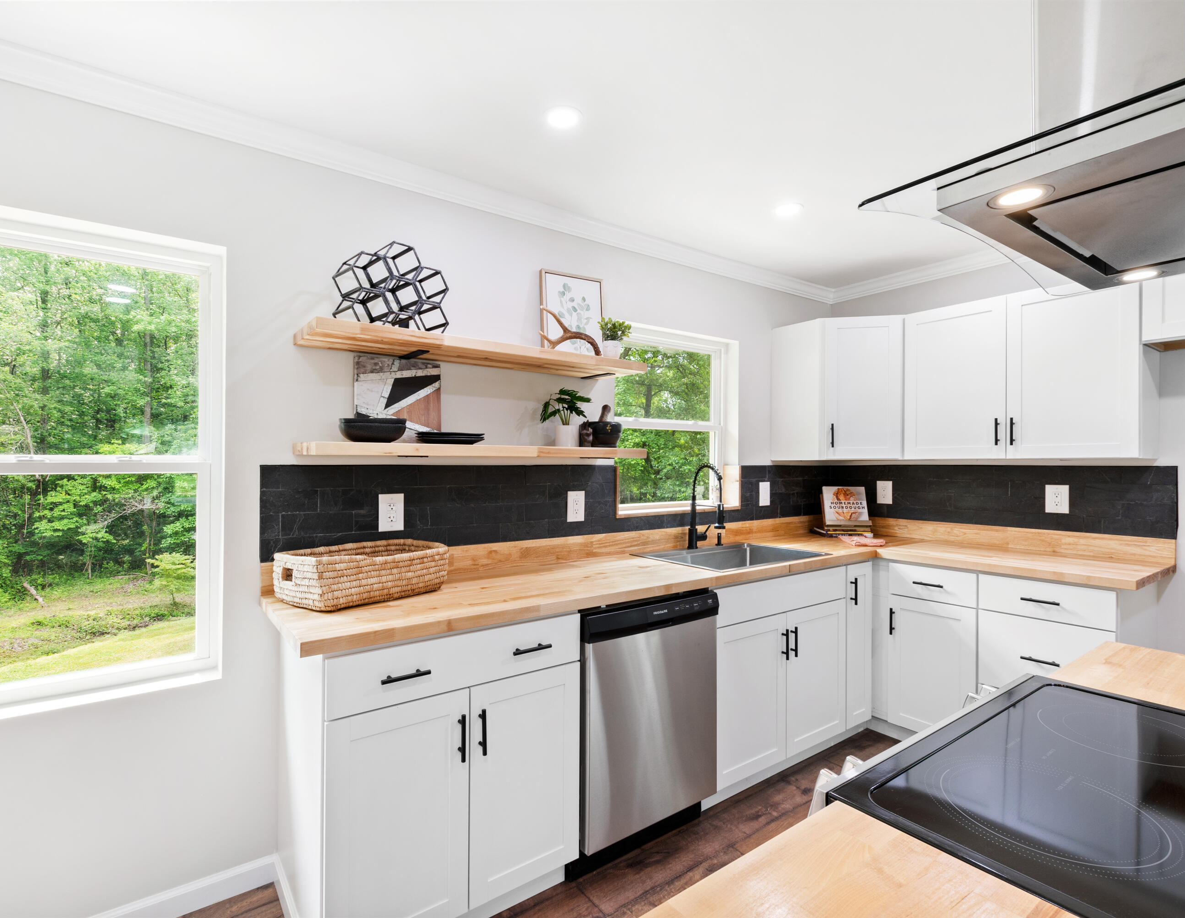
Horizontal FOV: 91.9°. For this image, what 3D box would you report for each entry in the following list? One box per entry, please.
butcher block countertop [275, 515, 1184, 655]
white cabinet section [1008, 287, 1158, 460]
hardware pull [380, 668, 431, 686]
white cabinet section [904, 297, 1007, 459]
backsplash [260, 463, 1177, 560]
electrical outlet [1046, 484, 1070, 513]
[{"bbox_3d":[0.703,0.400,2.118,3.184,0.134,1.588,1,-1,-36],"label":"butcher block countertop"},{"bbox_3d":[2.173,-0.381,2.567,0.300,0.762,0.459,0,-1,-35],"label":"white cabinet section"},{"bbox_3d":[-0.478,0.555,1.468,0.127,0.013,0.033,1,-1,-36],"label":"hardware pull"},{"bbox_3d":[1.905,-0.378,2.943,0.300,0.762,0.464,0,-1,-35],"label":"white cabinet section"},{"bbox_3d":[0.710,0.182,2.136,3.225,0.312,1.584,1,-1,-36],"label":"backsplash"},{"bbox_3d":[2.214,0.194,2.731,0.010,0.136,0.091,1,-1,-36],"label":"electrical outlet"}]

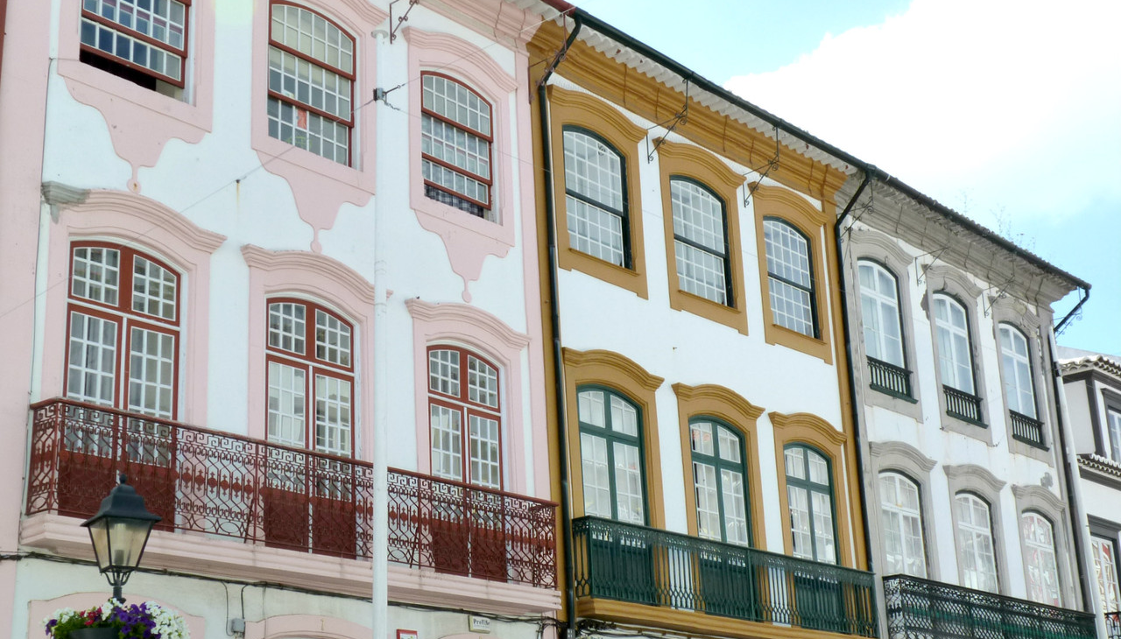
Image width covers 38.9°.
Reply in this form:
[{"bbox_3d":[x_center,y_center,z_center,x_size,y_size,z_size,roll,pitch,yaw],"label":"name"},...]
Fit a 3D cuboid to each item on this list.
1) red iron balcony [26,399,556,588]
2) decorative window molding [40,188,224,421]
[{"bbox_3d":[-2.279,1.908,15.874,0.363,0.982,6.593,-18,-24,37],"label":"red iron balcony"},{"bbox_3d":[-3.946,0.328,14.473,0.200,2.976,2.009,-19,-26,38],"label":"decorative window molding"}]

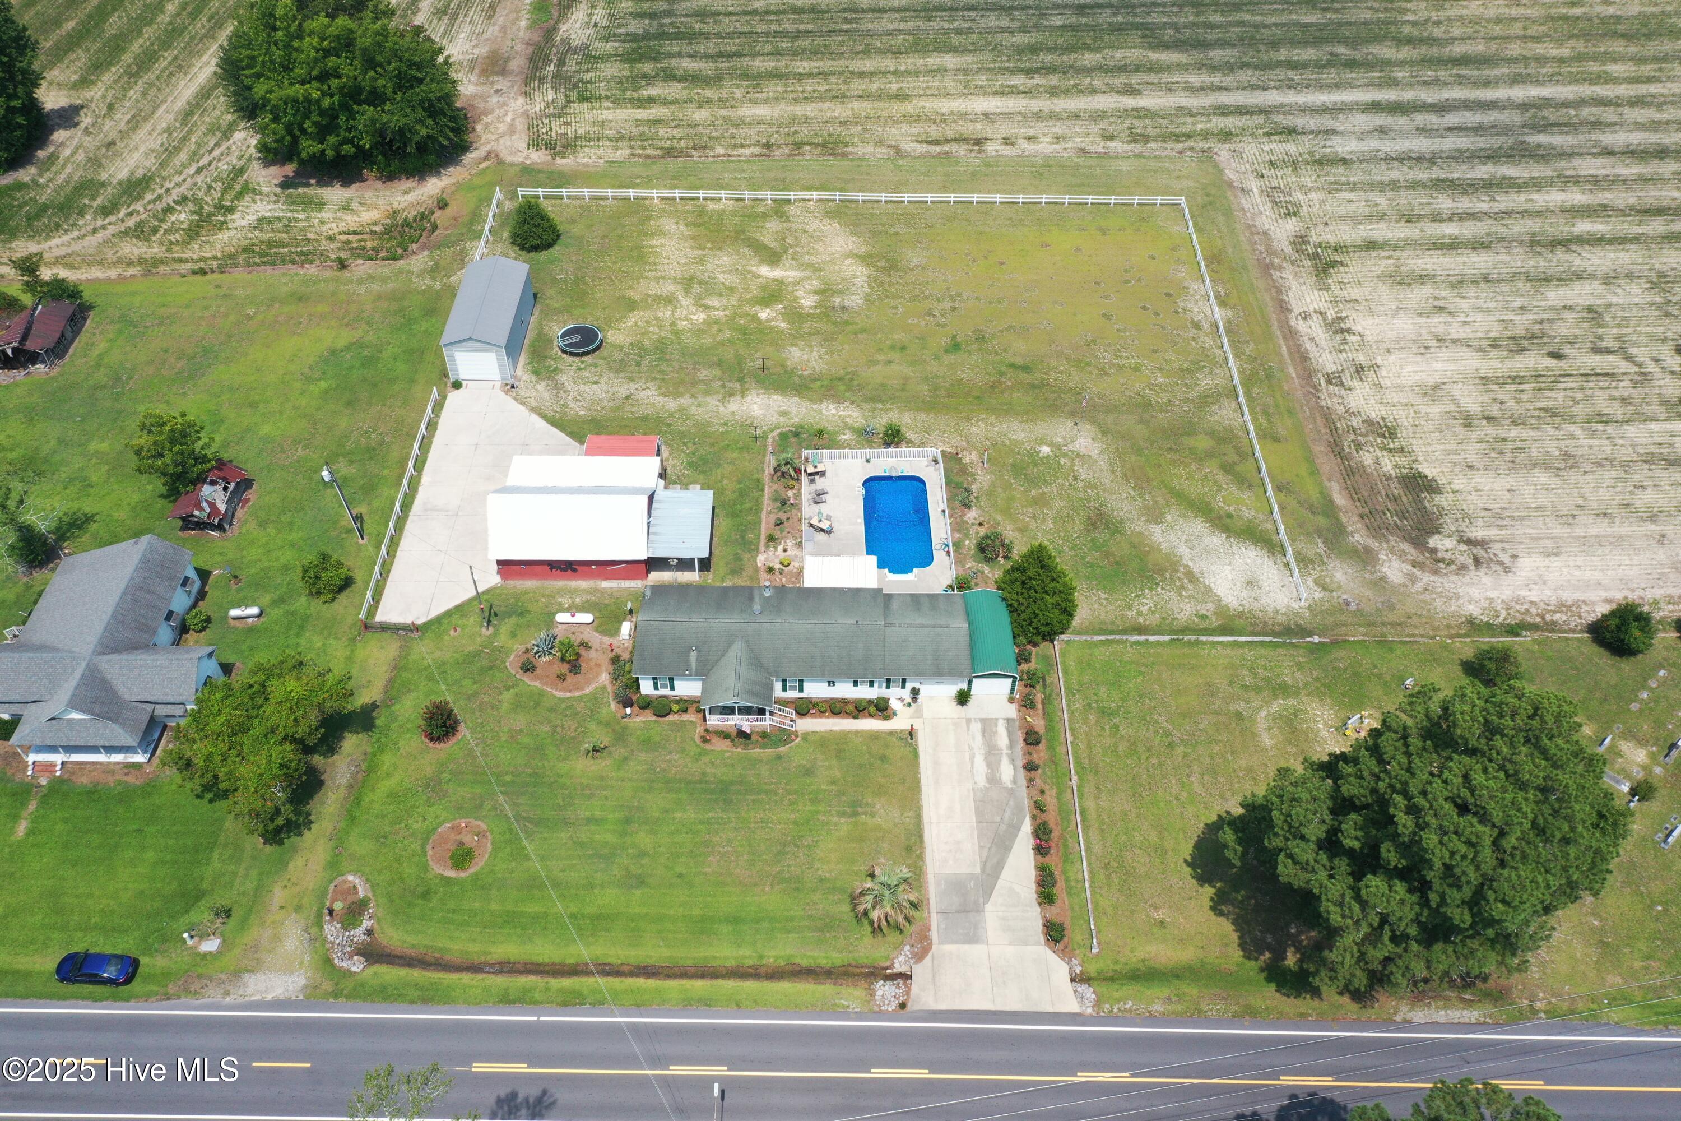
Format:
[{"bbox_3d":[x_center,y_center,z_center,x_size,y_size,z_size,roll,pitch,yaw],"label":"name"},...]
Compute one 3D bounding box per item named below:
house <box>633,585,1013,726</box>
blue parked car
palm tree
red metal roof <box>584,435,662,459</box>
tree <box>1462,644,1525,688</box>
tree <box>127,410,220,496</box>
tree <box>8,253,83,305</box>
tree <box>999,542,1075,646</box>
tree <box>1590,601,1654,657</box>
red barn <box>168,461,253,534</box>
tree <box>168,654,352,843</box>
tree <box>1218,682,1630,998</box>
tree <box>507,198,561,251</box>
[{"bbox_3d":[-1.064,6.802,97.949,28.100,4.100,11.300,1,48,0],"label":"house"},{"bbox_3d":[-46.291,25.279,81.329,4.750,1.450,1.830,3,48,1],"label":"blue parked car"},{"bbox_3d":[3.060,21.547,86.032,4.500,2.300,4.300,0,48,0],"label":"palm tree"},{"bbox_3d":[-18.716,-8.929,112.463,6.100,3.000,3.900,0,48,0],"label":"red metal roof"},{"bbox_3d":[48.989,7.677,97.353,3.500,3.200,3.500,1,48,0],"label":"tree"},{"bbox_3d":[-55.635,-9.059,109.153,6.700,7.800,6.600,0,48,0],"label":"tree"},{"bbox_3d":[-74.908,-26.306,124.037,5.800,6.600,5.300,1,48,0],"label":"tree"},{"bbox_3d":[15.074,1.827,98.462,6.050,8.700,6.050,1,48,0],"label":"tree"},{"bbox_3d":[60.555,4.949,100.156,4.200,3.700,4.200,0,48,0],"label":"tree"},{"bbox_3d":[-51.726,-5.235,107.287,4.800,3.700,5.900,1,48,0],"label":"red barn"},{"bbox_3d":[-39.482,11.613,88.135,11.600,9.800,12.000,1,48,0],"label":"tree"},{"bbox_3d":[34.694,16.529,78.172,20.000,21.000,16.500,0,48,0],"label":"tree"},{"bbox_3d":[-31.177,-34.571,133.246,5.150,4.900,5.150,1,48,0],"label":"tree"}]

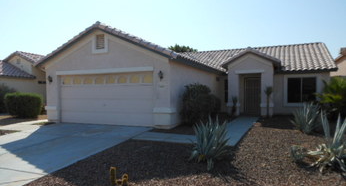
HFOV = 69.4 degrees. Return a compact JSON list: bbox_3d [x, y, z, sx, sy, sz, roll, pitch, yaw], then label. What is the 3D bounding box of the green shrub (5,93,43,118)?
[{"bbox_3d":[-7.831,0.609,13.100,1.600,1.270,1.350,0,0,24],"label":"green shrub"}]

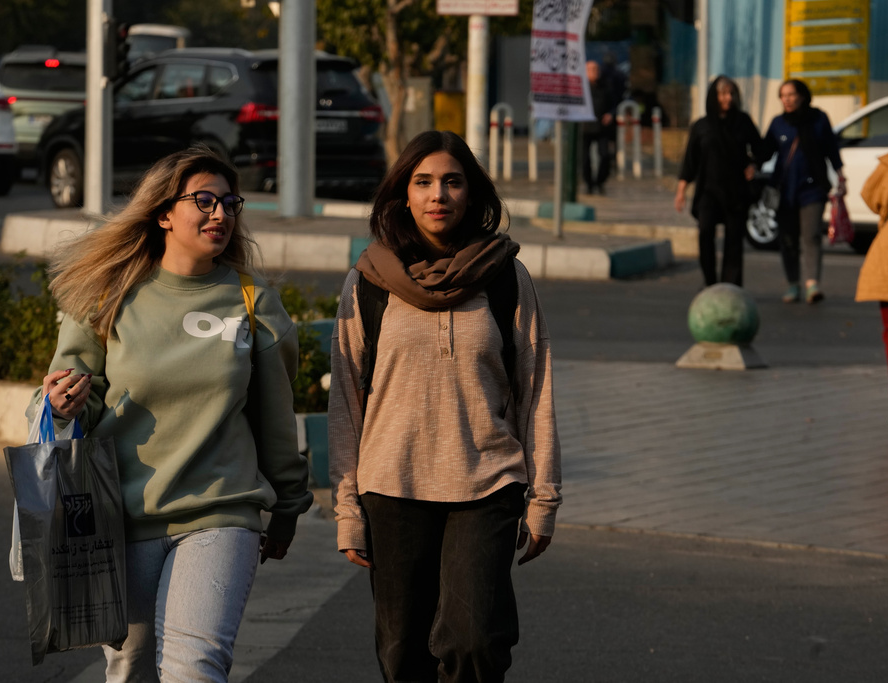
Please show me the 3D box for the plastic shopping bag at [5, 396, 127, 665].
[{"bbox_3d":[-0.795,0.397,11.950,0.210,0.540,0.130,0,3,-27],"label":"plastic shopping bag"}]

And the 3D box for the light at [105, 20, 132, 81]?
[{"bbox_3d":[-3.094,-2.757,54.000,0.240,0.560,0.200,2,3,30],"label":"light"}]

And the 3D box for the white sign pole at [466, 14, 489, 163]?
[{"bbox_3d":[0.408,-4.778,70.850,0.240,6.000,0.240,1,3,0],"label":"white sign pole"}]

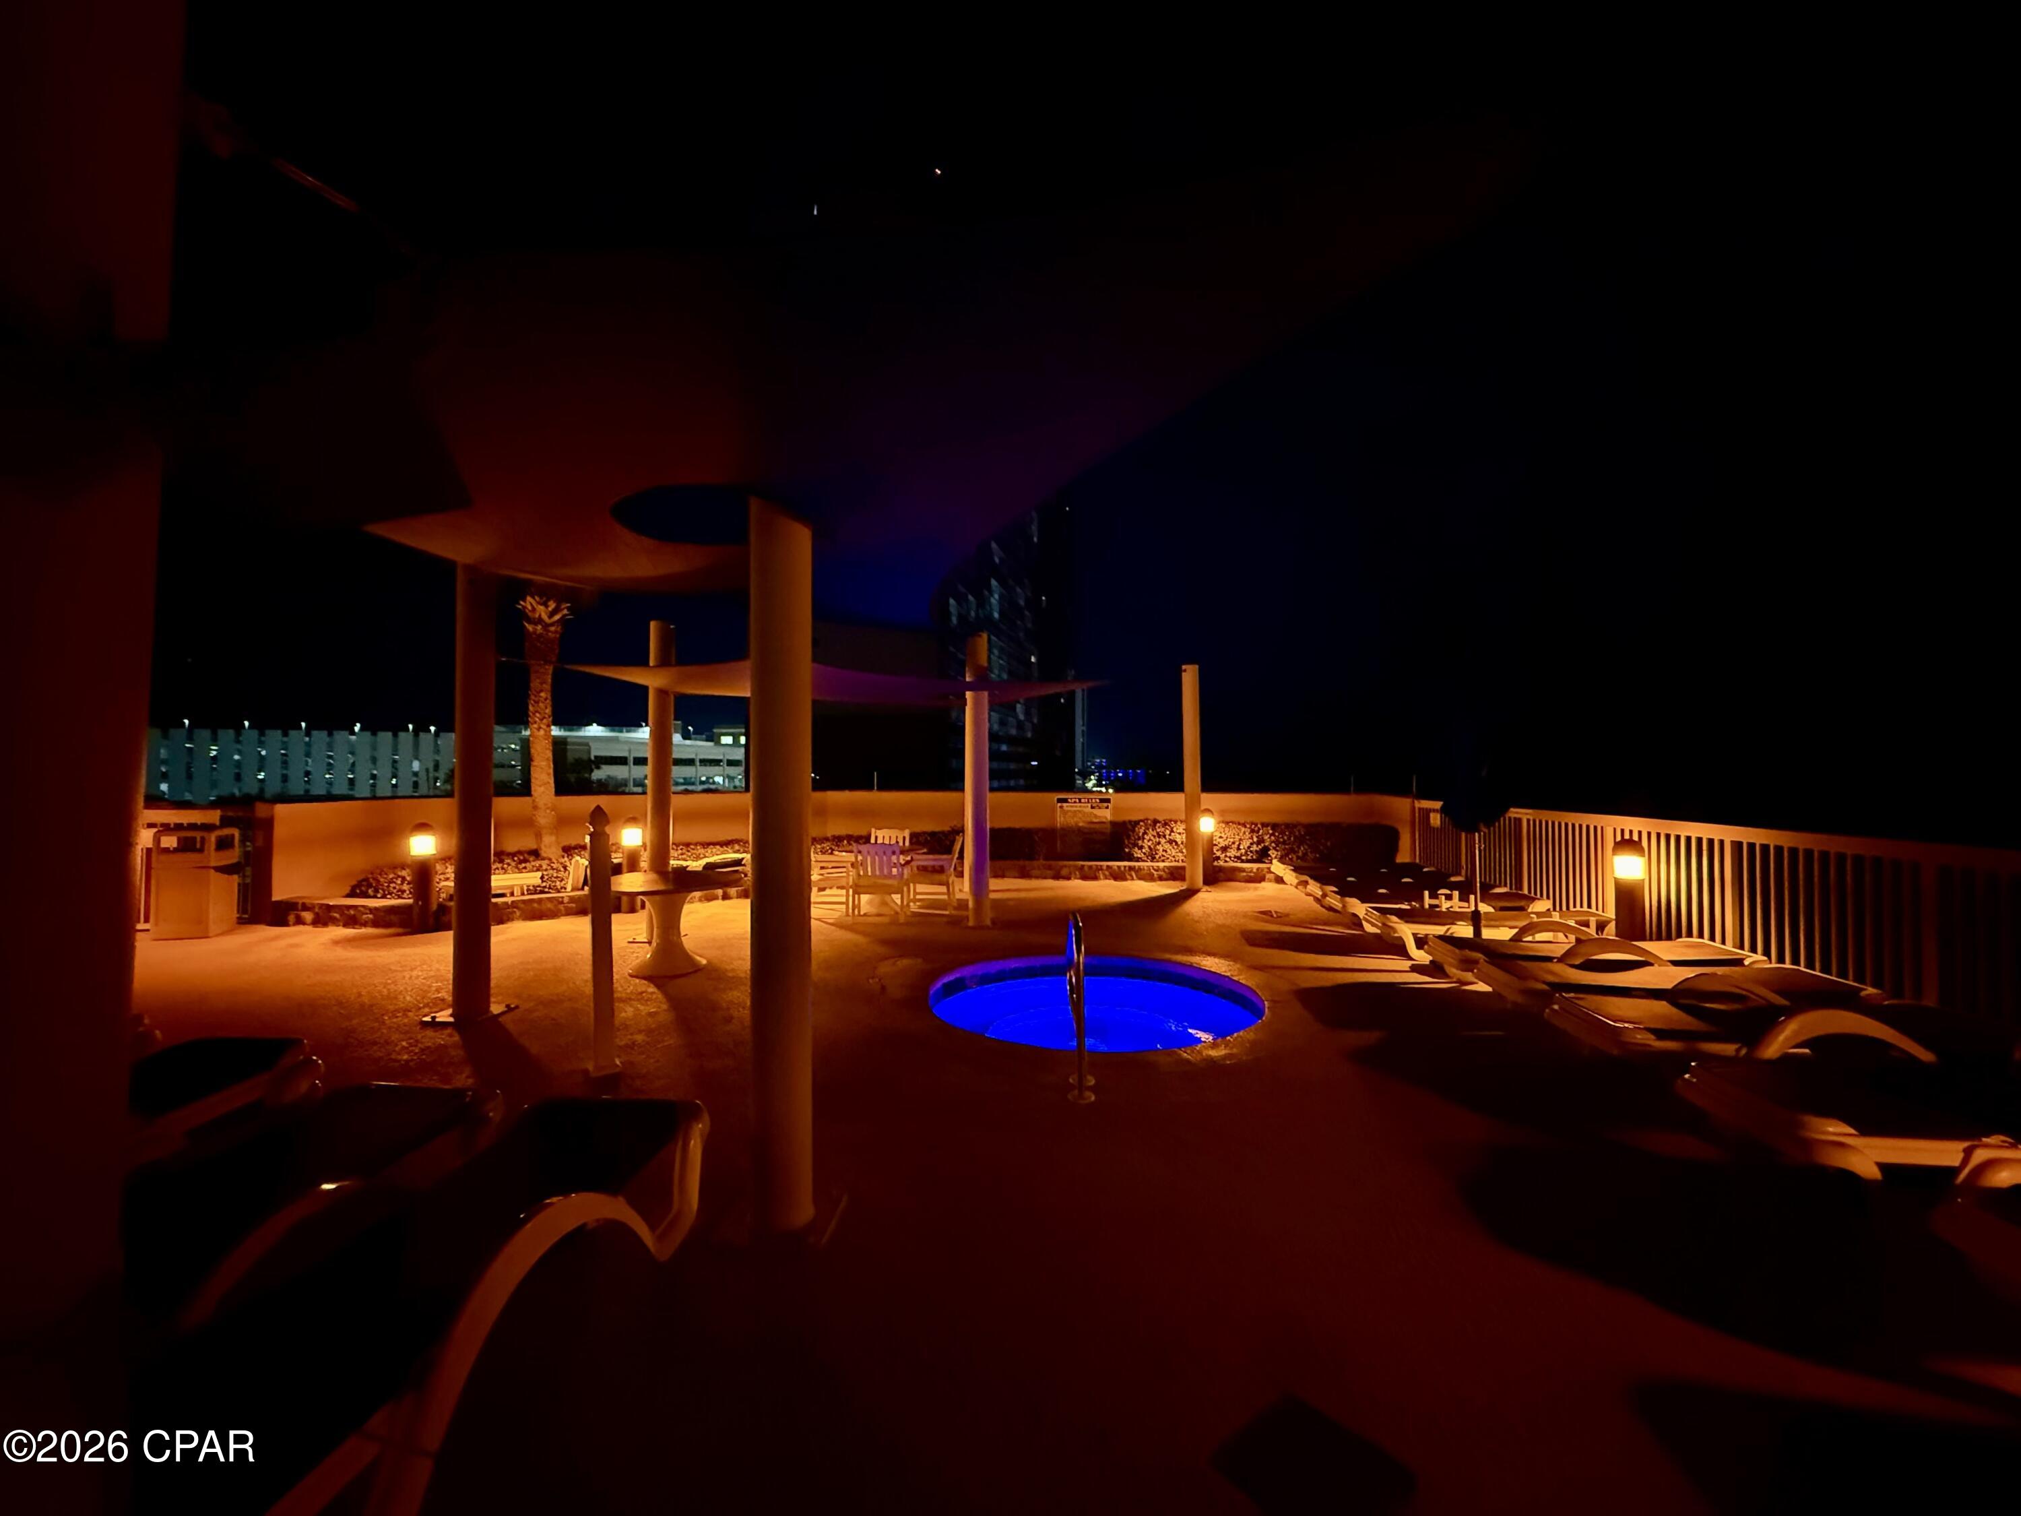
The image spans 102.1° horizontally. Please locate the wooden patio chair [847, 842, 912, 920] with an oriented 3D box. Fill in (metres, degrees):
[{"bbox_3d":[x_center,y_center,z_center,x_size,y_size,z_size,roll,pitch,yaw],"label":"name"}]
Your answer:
[{"bbox_3d":[-1.429,1.327,9.120,0.600,0.840,0.580,0,-1,15],"label":"wooden patio chair"}]

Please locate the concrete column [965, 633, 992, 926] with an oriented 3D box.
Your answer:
[{"bbox_3d":[-0.306,0.202,8.513,0.235,3.040,0.235,0,-1,2],"label":"concrete column"}]

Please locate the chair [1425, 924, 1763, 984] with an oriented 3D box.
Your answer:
[{"bbox_3d":[4.075,1.463,5.770,1.900,0.470,0.720,0,-1,2],"label":"chair"}]

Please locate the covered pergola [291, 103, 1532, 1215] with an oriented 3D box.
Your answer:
[{"bbox_3d":[-1.000,0.099,3.599,4.700,3.100,3.600,0,-1,0],"label":"covered pergola"}]

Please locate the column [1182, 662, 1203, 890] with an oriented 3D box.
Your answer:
[{"bbox_3d":[2.515,0.240,11.128,0.235,3.060,0.235,0,-1,2],"label":"column"}]

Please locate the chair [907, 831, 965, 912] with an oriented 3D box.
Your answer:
[{"bbox_3d":[-0.872,1.314,9.534,0.640,0.890,0.600,0,-1,5],"label":"chair"}]

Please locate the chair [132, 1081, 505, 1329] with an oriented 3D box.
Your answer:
[{"bbox_3d":[-2.325,1.389,2.220,0.720,0.470,1.900,0,-1,2],"label":"chair"}]

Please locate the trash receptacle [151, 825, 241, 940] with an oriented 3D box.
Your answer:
[{"bbox_3d":[-7.787,1.181,7.827,0.440,1.010,0.520,1,-1,-20],"label":"trash receptacle"}]

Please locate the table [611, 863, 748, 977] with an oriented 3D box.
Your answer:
[{"bbox_3d":[-2.796,1.362,6.693,1.260,0.700,1.260,0,-1,0],"label":"table"}]

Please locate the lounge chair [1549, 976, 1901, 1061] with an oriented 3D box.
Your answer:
[{"bbox_3d":[3.948,1.457,4.131,1.930,0.520,0.700,0,-1,8],"label":"lounge chair"}]

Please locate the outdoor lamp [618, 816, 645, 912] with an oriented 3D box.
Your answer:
[{"bbox_3d":[-4.287,1.199,9.279,0.220,1.070,0.220,0,-1,0],"label":"outdoor lamp"}]

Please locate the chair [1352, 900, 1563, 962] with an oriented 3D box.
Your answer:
[{"bbox_3d":[4.125,1.481,7.029,1.880,0.470,0.720,0,-1,2],"label":"chair"}]

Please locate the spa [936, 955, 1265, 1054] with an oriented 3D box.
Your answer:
[{"bbox_3d":[0.646,1.941,5.947,2.399,0.450,2.399,0,-1,0],"label":"spa"}]

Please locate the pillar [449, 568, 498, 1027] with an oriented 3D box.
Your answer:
[{"bbox_3d":[-3.494,0.175,5.342,0.230,2.980,0.230,0,-1,2],"label":"pillar"}]

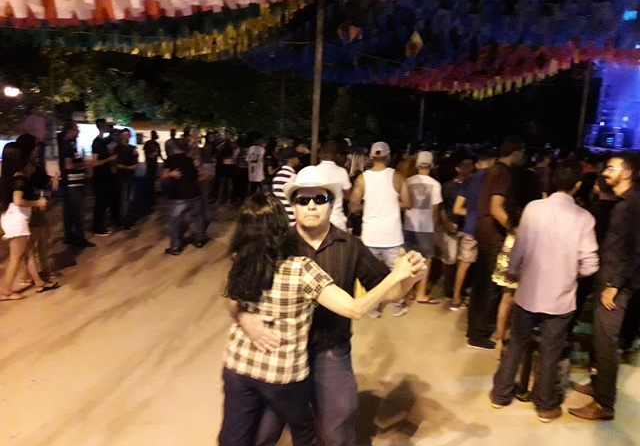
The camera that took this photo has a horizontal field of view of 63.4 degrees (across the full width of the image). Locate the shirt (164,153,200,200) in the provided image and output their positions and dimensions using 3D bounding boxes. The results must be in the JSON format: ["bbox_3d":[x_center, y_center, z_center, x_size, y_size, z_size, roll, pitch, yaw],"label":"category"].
[{"bbox_3d":[-1.939,-0.656,7.300,0.490,0.630,0.350,-3,12,-25],"label":"shirt"}]

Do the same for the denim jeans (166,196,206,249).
[{"bbox_3d":[-1.940,-0.033,7.496,0.500,0.820,0.360,0,11,-12],"label":"denim jeans"}]

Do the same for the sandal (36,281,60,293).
[{"bbox_3d":[-2.877,0.699,5.485,0.245,0.080,0.100,-5,13,-35],"label":"sandal"}]

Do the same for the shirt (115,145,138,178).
[{"bbox_3d":[-3.257,-1.039,8.713,0.420,0.610,0.260,4,11,8],"label":"shirt"}]

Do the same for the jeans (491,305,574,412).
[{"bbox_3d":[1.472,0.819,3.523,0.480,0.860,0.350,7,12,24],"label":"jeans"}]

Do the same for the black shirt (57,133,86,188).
[{"bbox_3d":[-3.547,-0.896,7.420,0.360,0.730,0.440,5,11,11],"label":"black shirt"}]

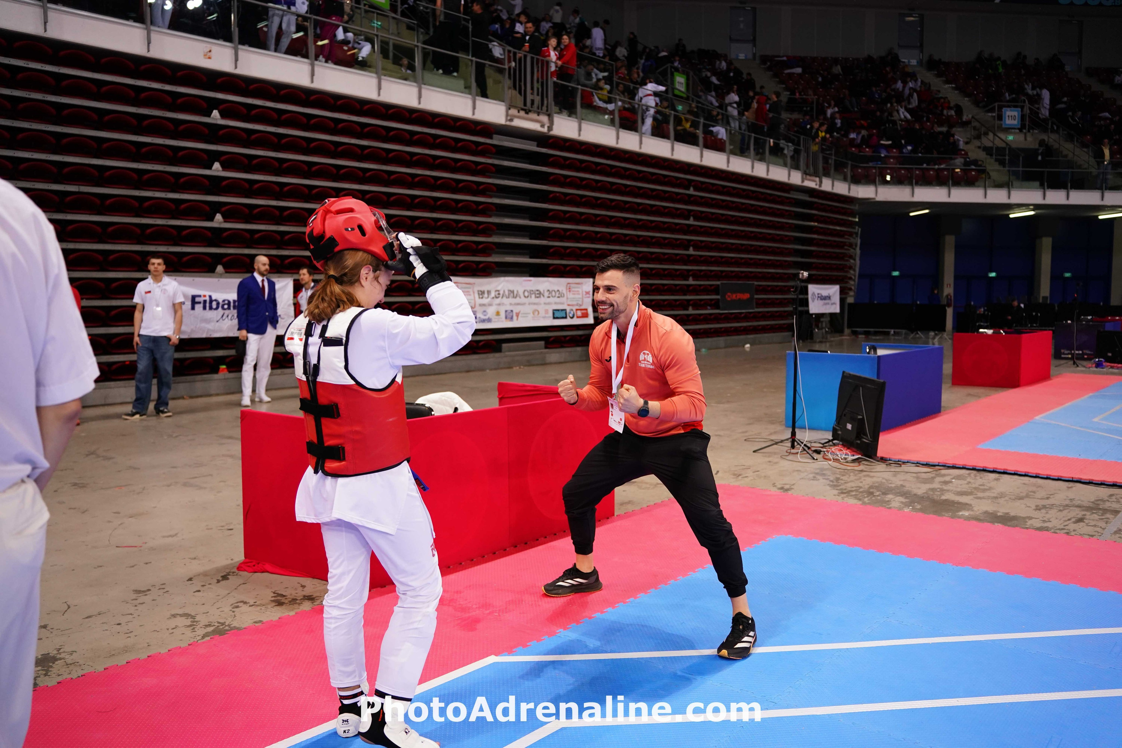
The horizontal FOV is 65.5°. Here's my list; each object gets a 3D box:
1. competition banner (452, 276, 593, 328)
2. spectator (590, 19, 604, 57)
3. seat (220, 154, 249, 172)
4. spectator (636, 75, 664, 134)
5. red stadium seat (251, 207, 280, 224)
[{"bbox_3d":[-0.692,-1.365,16.671,0.050,0.970,4.080,4,7,42],"label":"competition banner"},{"bbox_3d":[1.129,-10.290,27.411,0.480,1.680,0.330,0,5,0],"label":"spectator"},{"bbox_3d":[-4.703,-3.034,12.570,0.320,0.270,0.440,4,7,42],"label":"seat"},{"bbox_3d":[2.129,-6.323,20.902,0.600,1.600,0.480,-4,6,-38],"label":"spectator"},{"bbox_3d":[-4.276,-2.293,12.624,0.280,0.270,0.445,3,6,44],"label":"red stadium seat"}]

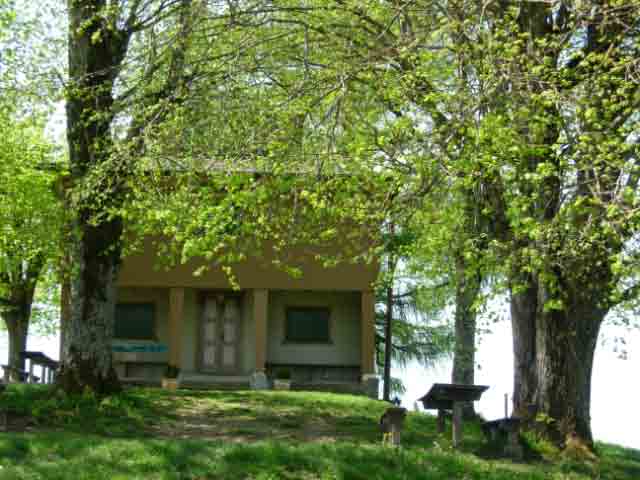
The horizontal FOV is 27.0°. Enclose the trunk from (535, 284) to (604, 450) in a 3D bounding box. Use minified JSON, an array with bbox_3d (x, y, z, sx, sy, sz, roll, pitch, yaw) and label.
[{"bbox_3d":[3.336,1.705,17.800,0.840,2.080,0.820,-1,-9,1],"label":"trunk"}]

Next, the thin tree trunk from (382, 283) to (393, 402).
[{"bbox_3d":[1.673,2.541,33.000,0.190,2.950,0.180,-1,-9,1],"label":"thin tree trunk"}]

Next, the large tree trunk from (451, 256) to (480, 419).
[{"bbox_3d":[2.514,1.667,23.000,0.460,2.800,0.440,-1,-9,1],"label":"large tree trunk"}]

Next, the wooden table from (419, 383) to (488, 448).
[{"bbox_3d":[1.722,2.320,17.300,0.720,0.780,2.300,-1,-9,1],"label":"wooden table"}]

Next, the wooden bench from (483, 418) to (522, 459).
[{"bbox_3d":[2.345,2.578,17.200,0.300,0.480,2.000,-1,-9,1],"label":"wooden bench"}]

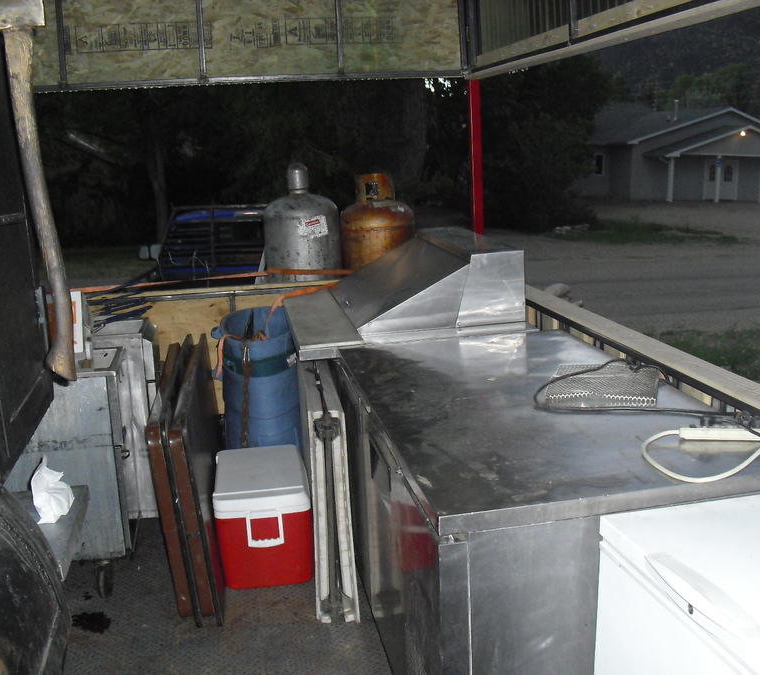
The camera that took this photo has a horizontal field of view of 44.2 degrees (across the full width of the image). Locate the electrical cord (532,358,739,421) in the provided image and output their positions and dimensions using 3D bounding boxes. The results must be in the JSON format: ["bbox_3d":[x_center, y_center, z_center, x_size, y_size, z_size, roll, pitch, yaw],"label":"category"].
[{"bbox_3d":[0.687,0.160,2.768,0.520,0.060,0.620,-4,12,-8],"label":"electrical cord"}]

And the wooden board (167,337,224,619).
[{"bbox_3d":[-0.746,0.493,3.892,0.074,0.715,1.576,-9,13,-7],"label":"wooden board"}]

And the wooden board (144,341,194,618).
[{"bbox_3d":[-0.817,0.498,3.877,0.069,0.715,1.552,-9,13,-7],"label":"wooden board"}]

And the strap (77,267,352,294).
[{"bbox_3d":[-0.876,-0.309,5.064,1.465,0.100,0.200,-4,12,-8],"label":"strap"}]

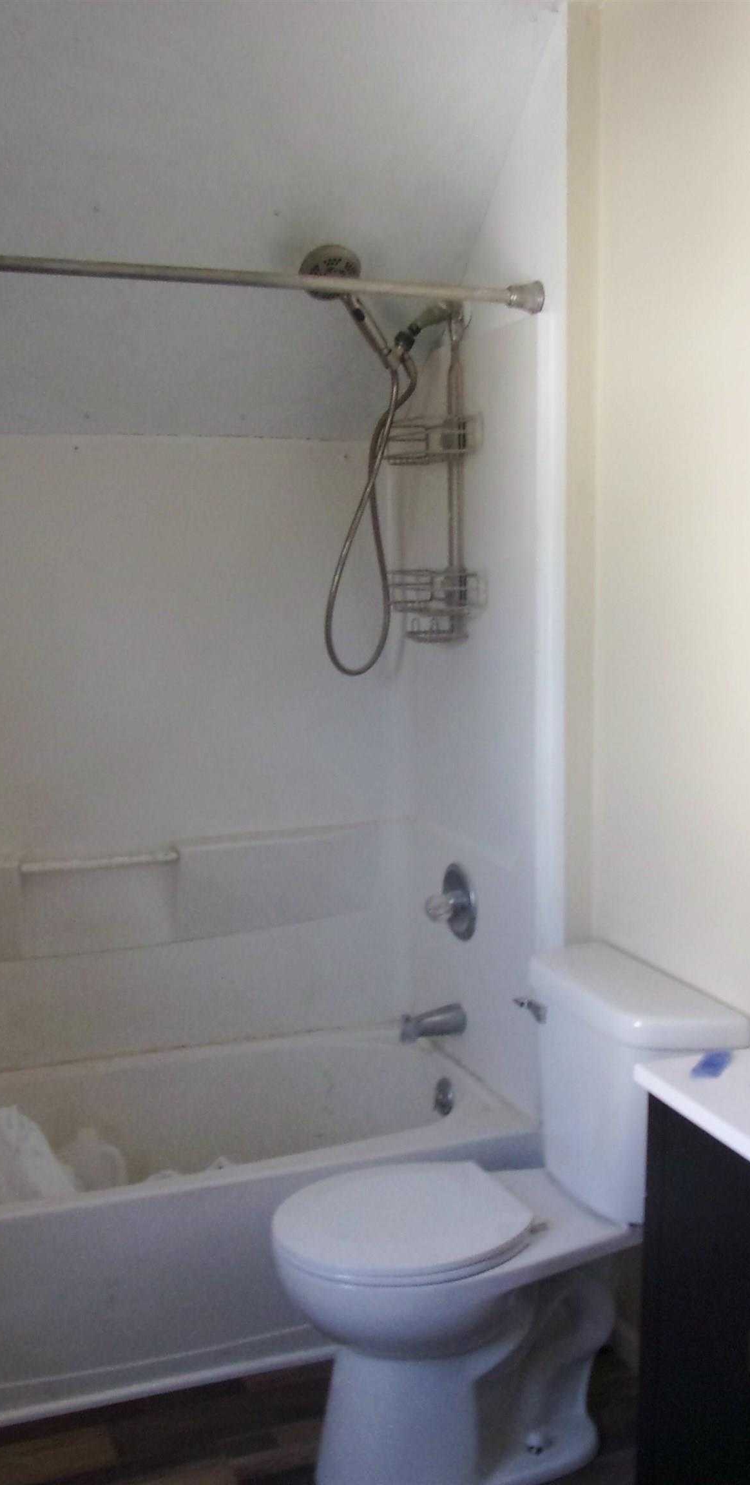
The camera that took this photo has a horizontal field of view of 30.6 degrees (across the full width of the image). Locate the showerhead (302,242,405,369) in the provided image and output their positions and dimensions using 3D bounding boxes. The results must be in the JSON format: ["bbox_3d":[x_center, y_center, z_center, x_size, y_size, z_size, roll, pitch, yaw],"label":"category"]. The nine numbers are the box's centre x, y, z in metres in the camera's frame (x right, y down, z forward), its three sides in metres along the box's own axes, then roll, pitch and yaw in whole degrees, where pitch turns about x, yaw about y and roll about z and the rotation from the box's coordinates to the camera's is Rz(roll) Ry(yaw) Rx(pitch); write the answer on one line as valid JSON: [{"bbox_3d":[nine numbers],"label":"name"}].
[{"bbox_3d":[-0.028,-0.885,2.793,0.115,0.265,0.085,-25,32,8],"label":"showerhead"}]

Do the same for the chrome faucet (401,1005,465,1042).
[{"bbox_3d":[0.135,0.642,3.138,0.146,0.073,0.060,-4,8,-19],"label":"chrome faucet"}]

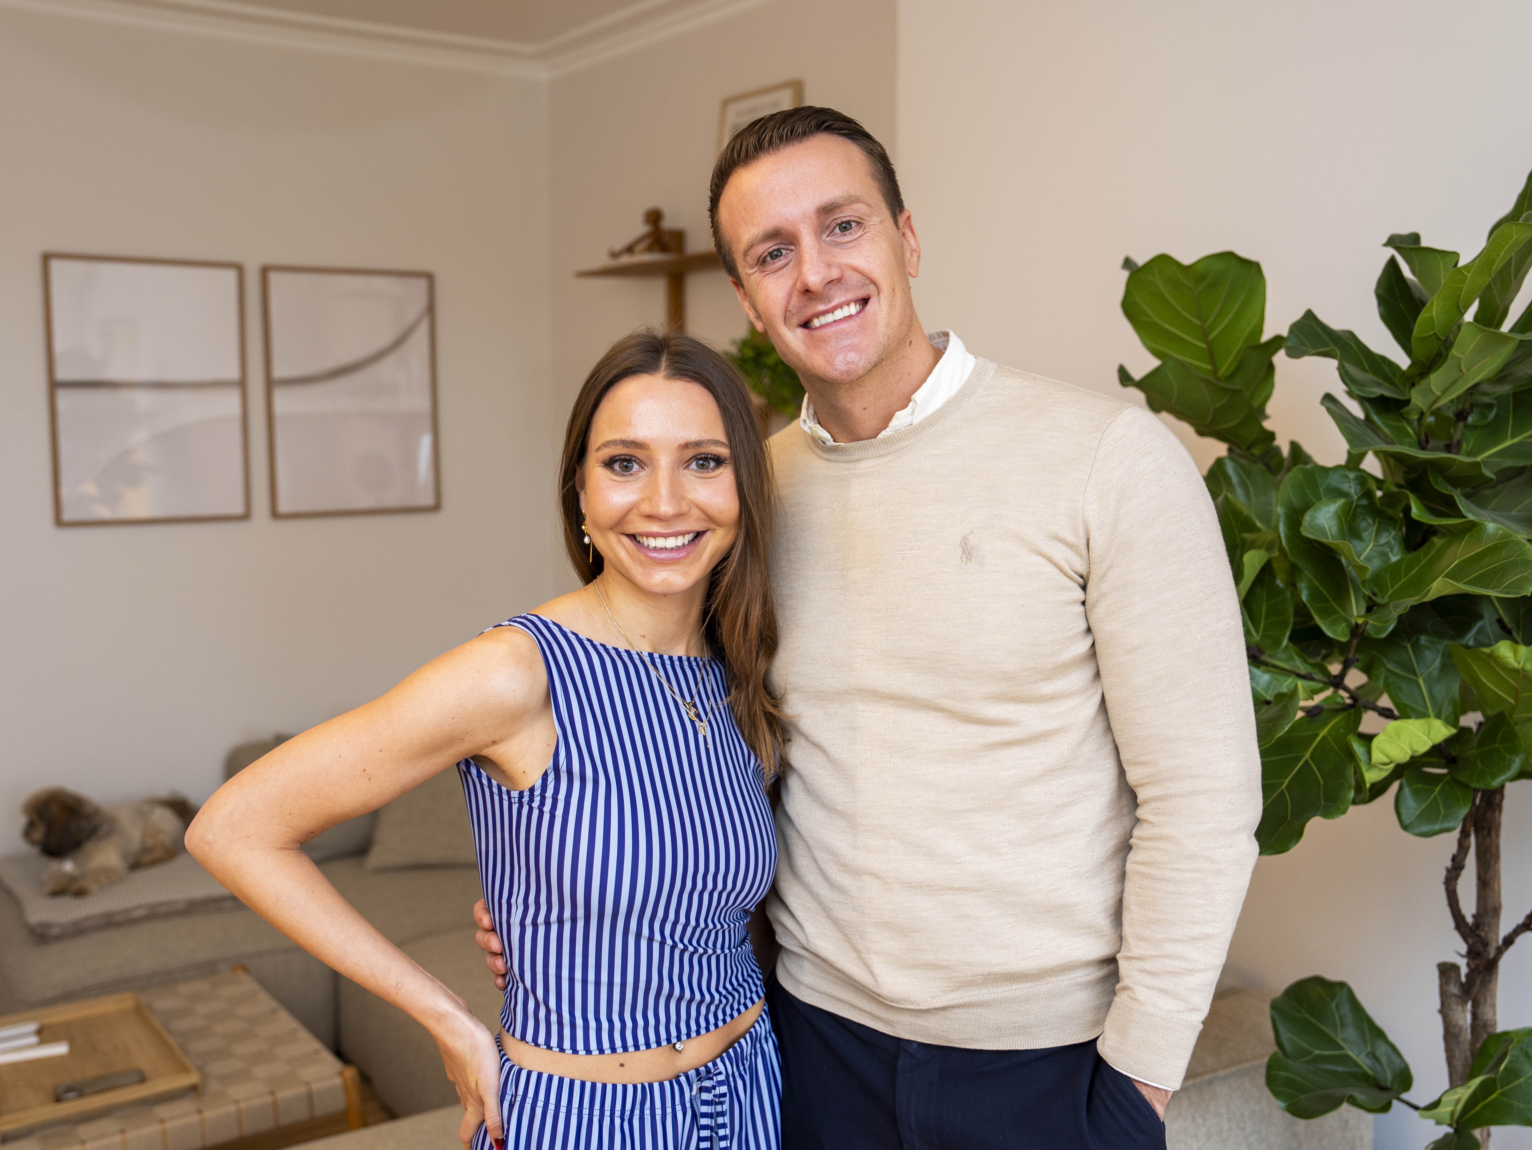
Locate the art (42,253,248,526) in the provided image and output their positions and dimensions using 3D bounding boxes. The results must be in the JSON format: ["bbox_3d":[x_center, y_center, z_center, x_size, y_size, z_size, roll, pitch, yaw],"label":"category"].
[{"bbox_3d":[-1.670,-0.497,4.295,0.513,0.710,0.025,-5,8,-36],"label":"art"}]

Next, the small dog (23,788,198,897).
[{"bbox_3d":[-1.665,0.644,4.038,0.240,0.225,0.440,5,8,37],"label":"small dog"}]

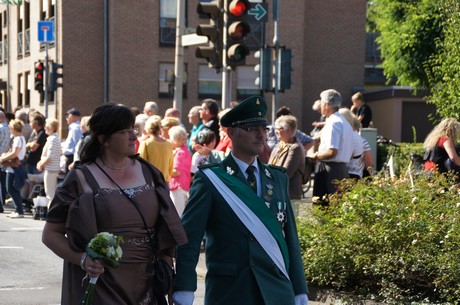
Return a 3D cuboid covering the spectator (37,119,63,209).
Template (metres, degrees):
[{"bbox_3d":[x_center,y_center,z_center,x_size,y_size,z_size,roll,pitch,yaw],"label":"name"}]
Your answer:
[{"bbox_3d":[-2.966,0.251,22.000,0.400,1.620,0.480,1,2,20],"label":"spectator"}]

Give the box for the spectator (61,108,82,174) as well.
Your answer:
[{"bbox_3d":[-2.665,0.136,22.800,0.380,1.770,0.500,1,2,20],"label":"spectator"}]

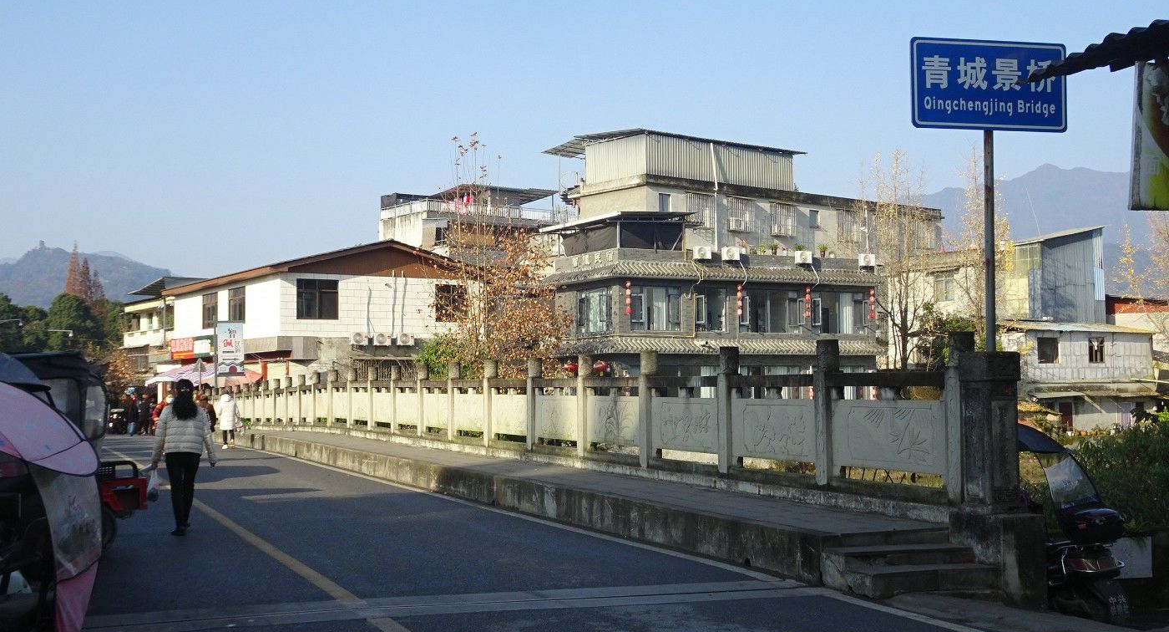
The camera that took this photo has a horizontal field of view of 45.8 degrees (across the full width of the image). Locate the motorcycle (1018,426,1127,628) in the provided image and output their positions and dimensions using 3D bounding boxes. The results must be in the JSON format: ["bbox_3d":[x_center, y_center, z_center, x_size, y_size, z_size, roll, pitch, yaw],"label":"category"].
[{"bbox_3d":[3.708,1.608,11.239,0.720,1.550,1.750,1,-3,-25],"label":"motorcycle"}]

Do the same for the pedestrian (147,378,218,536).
[{"bbox_3d":[-4.206,1.486,14.449,0.660,1.640,0.400,1,-3,-19],"label":"pedestrian"}]

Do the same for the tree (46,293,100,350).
[{"bbox_3d":[-49.805,3.210,135.002,6.000,10.500,6.000,0,-3,0],"label":"tree"}]

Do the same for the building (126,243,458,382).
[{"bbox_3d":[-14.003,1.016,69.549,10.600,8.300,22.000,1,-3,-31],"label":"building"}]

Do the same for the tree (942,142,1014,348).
[{"bbox_3d":[18.364,-1.395,65.123,3.500,13.000,3.500,0,-3,0],"label":"tree"}]

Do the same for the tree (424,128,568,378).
[{"bbox_3d":[-3.316,-1.216,52.106,5.600,11.300,5.400,0,-3,0],"label":"tree"}]

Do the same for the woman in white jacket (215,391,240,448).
[{"bbox_3d":[-10.108,2.923,39.211,0.540,1.650,0.400,1,-3,-18],"label":"woman in white jacket"}]

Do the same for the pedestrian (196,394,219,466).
[{"bbox_3d":[-9.533,2.679,34.917,0.520,1.550,0.380,1,-3,-20],"label":"pedestrian"}]

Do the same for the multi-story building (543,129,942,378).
[{"bbox_3d":[7.545,-1.670,66.727,22.000,12.600,9.300,2,-3,-35],"label":"multi-story building"}]

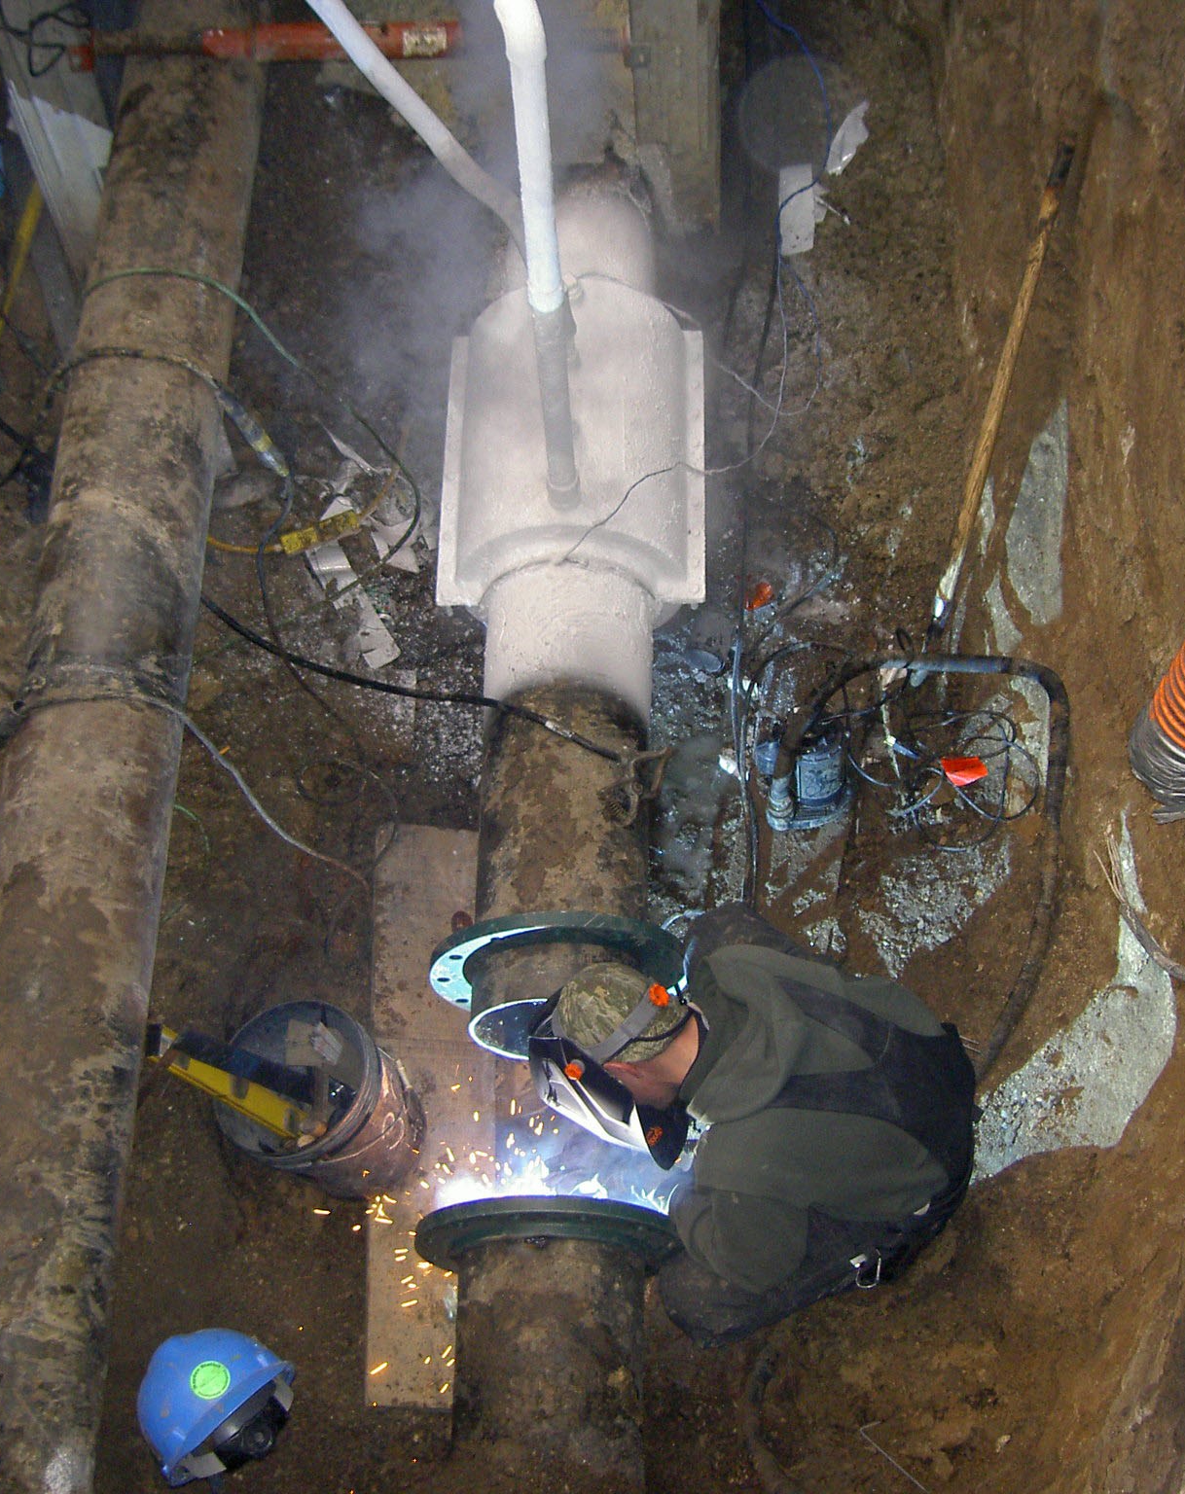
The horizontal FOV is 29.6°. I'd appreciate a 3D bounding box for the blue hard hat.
[{"bbox_3d":[-0.620,1.097,3.700,0.265,0.290,0.175,-42,72,-18],"label":"blue hard hat"}]

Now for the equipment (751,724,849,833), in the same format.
[{"bbox_3d":[0.425,0.067,4.520,0.190,0.220,0.190,0,62,2],"label":"equipment"}]

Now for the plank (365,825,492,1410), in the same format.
[{"bbox_3d":[-0.289,0.660,4.179,0.236,0.040,1.130,-2,62,0],"label":"plank"}]

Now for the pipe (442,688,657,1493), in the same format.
[{"bbox_3d":[-0.062,0.610,3.941,0.315,0.315,1.480,0,62,2],"label":"pipe"}]

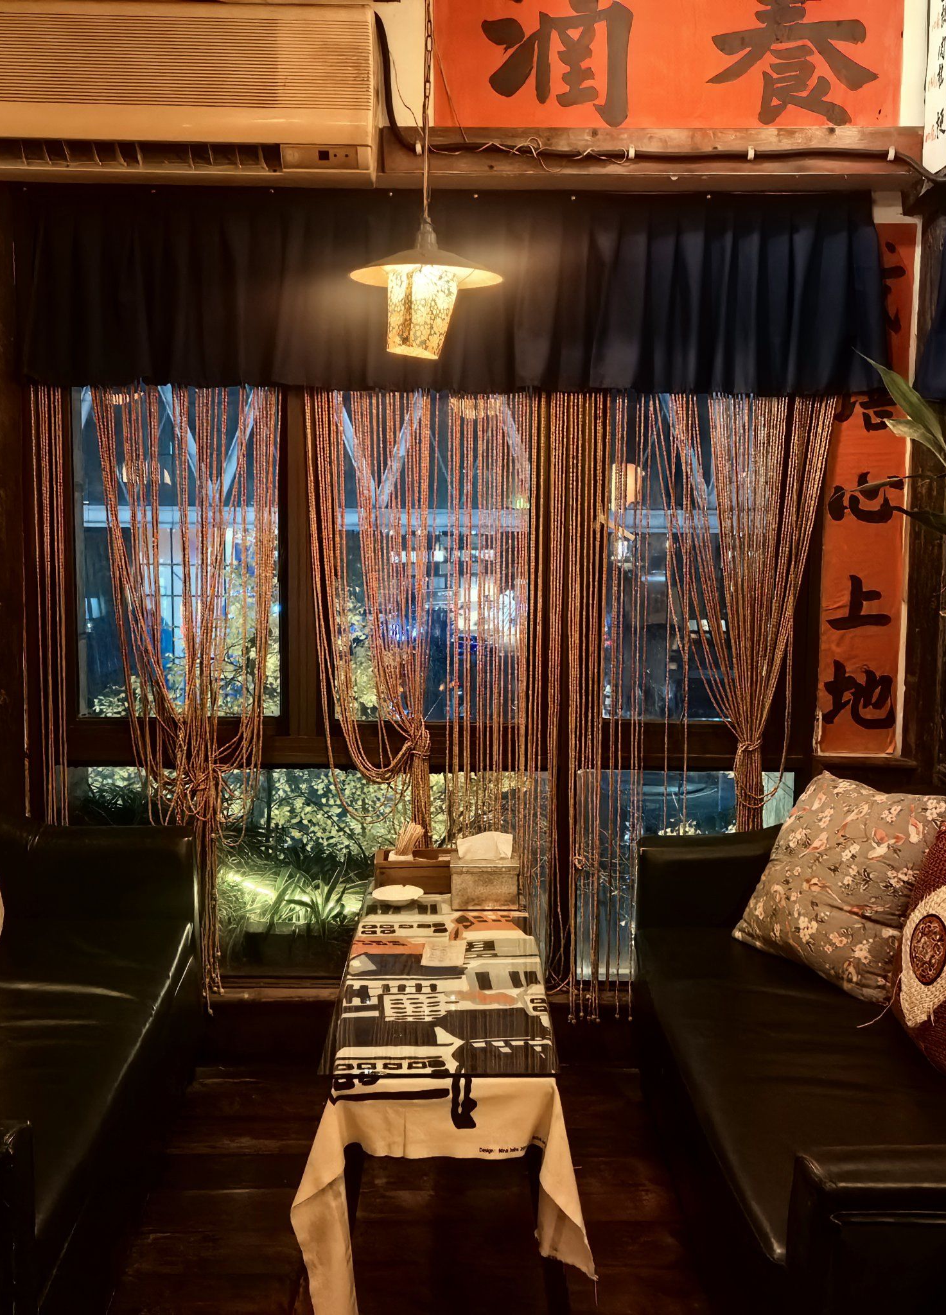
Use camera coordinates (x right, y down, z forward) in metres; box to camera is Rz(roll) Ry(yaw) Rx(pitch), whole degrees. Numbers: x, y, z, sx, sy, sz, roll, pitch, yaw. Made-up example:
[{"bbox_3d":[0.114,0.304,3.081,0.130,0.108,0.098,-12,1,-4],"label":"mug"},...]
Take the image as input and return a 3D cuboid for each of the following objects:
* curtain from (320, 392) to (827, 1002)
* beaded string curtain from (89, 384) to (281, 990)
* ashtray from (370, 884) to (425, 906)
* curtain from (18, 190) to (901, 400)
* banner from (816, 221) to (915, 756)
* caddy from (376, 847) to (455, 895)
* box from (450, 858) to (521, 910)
[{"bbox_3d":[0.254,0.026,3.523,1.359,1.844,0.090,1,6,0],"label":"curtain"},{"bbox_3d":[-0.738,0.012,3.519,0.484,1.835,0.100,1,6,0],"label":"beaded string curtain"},{"bbox_3d":[-0.180,0.581,3.289,0.123,0.032,0.123,1,6,0],"label":"ashtray"},{"bbox_3d":[-0.051,-0.914,3.426,2.172,0.507,0.090,1,6,0],"label":"curtain"},{"bbox_3d":[1.025,-0.422,3.550,0.249,1.376,0.015,1,6,0],"label":"banner"},{"bbox_3d":[-0.131,0.542,3.447,0.224,0.080,0.120,1,6,0],"label":"caddy"},{"bbox_3d":[0.031,0.543,3.320,0.163,0.107,0.130,1,6,0],"label":"box"}]

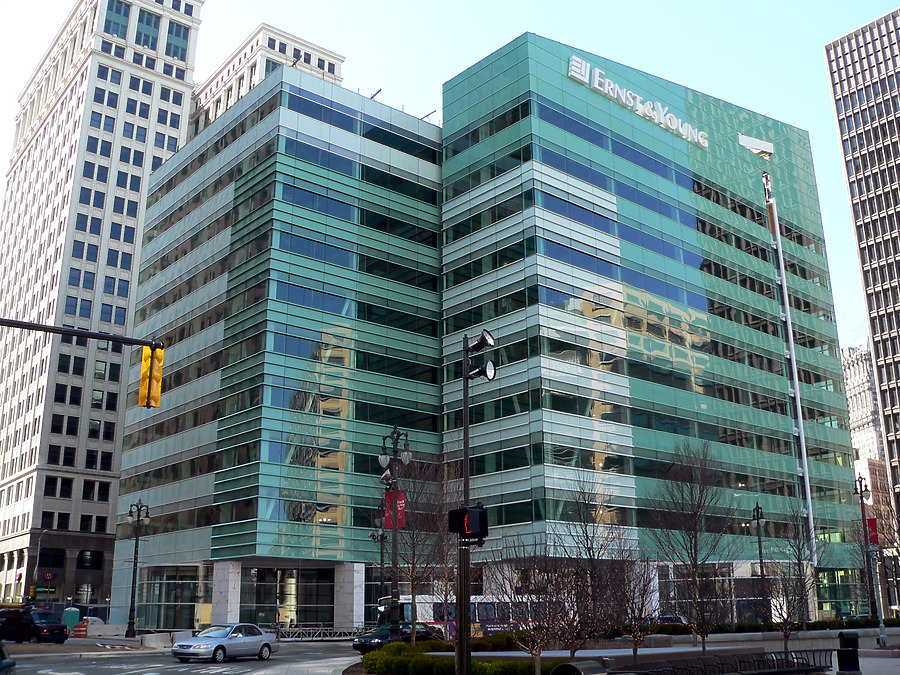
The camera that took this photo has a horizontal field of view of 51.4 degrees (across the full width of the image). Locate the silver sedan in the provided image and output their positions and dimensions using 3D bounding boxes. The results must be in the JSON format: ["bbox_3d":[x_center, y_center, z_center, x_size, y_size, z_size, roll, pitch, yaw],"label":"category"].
[{"bbox_3d":[-8.549,11.687,35.971,1.790,1.445,4.800,-9,-19,25],"label":"silver sedan"}]

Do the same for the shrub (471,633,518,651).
[{"bbox_3d":[1.583,10.812,33.288,1.750,0.660,1.100,1,-17,-5],"label":"shrub"}]

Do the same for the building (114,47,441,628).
[{"bbox_3d":[-15.126,3.394,82.982,16.549,43.485,25.379,14,-22,-38],"label":"building"}]

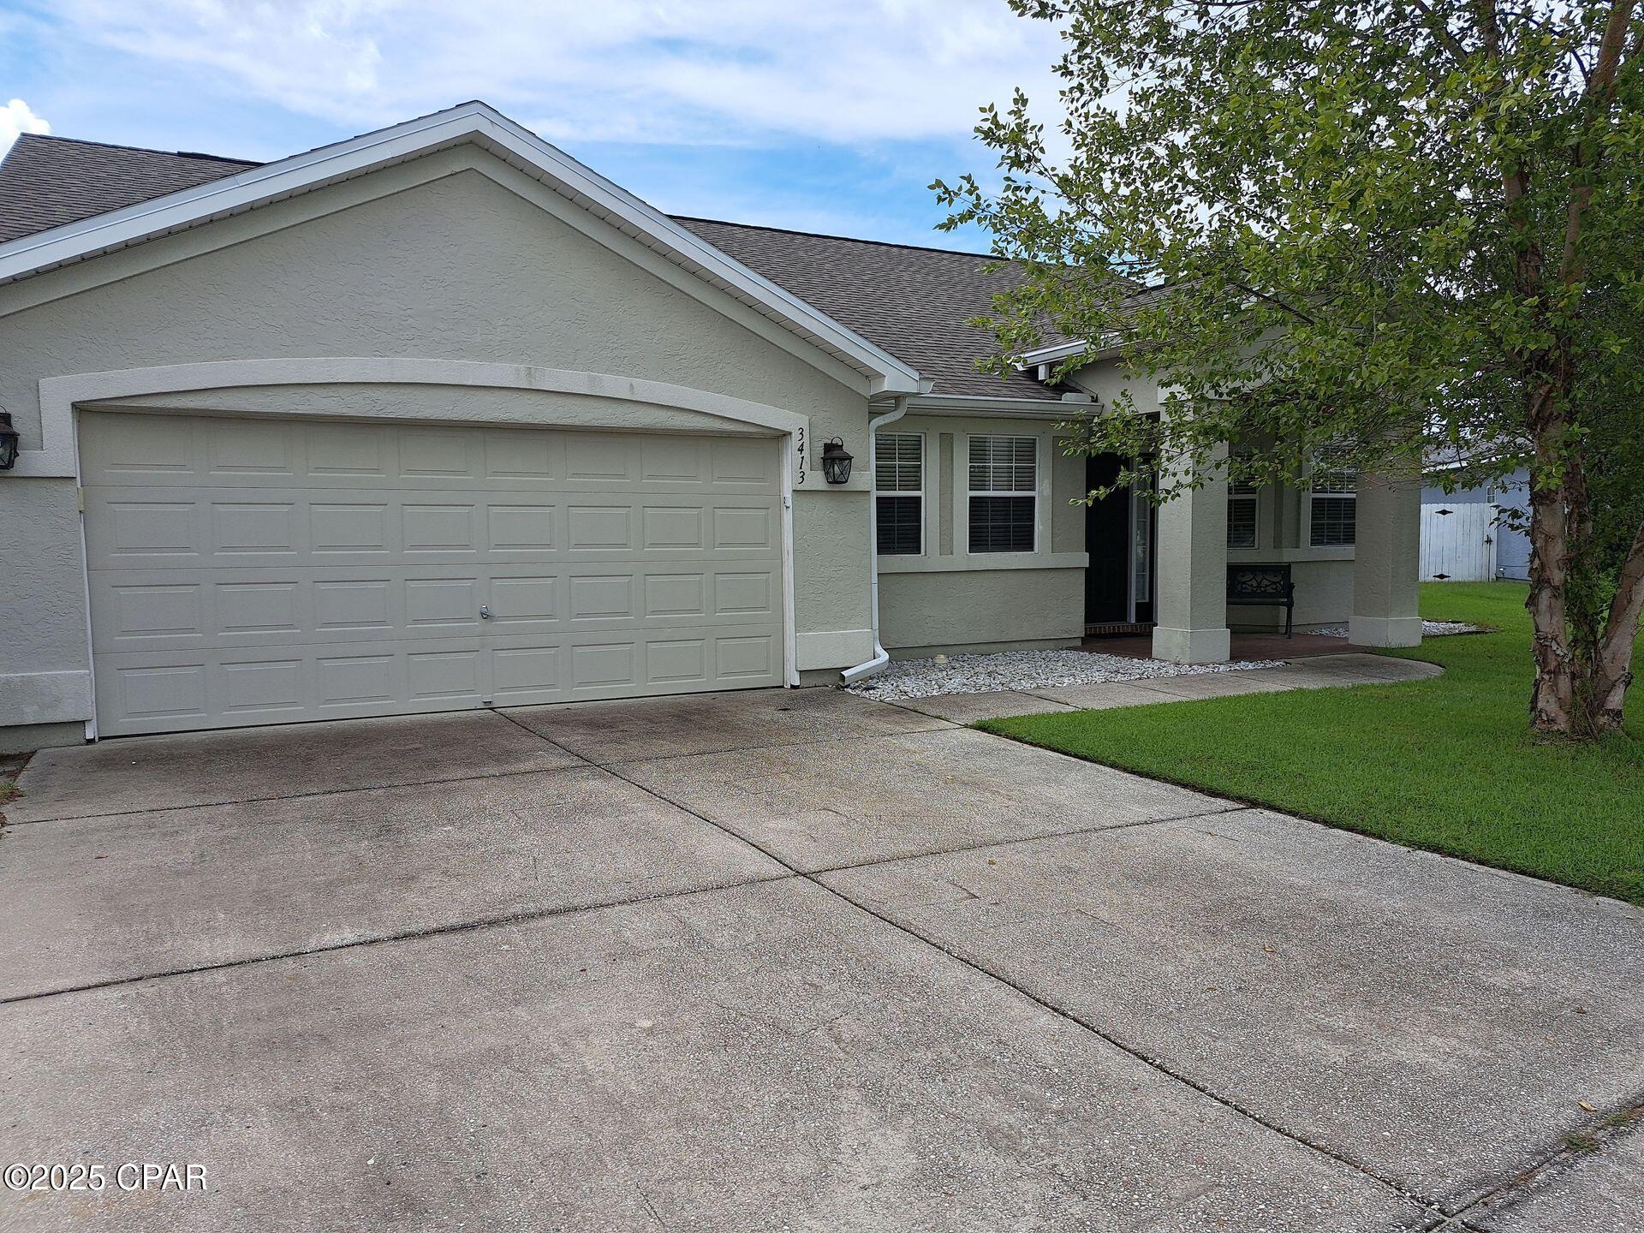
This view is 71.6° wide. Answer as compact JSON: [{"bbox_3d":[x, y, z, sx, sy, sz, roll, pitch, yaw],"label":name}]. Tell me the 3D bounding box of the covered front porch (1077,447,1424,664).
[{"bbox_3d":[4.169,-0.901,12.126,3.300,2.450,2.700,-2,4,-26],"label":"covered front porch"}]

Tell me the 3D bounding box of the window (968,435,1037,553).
[{"bbox_3d":[1.868,-1.238,11.720,0.865,1.197,0.100,-2,4,-26],"label":"window"}]

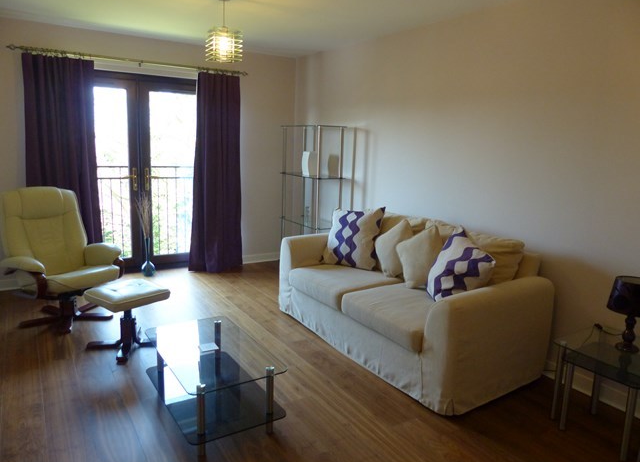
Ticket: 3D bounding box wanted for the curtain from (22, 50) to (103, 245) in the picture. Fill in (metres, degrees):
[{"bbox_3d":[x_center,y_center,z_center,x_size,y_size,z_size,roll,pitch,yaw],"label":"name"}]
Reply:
[{"bbox_3d":[-2.378,-0.503,4.330,0.597,2.131,0.133,-5,13,-32],"label":"curtain"}]

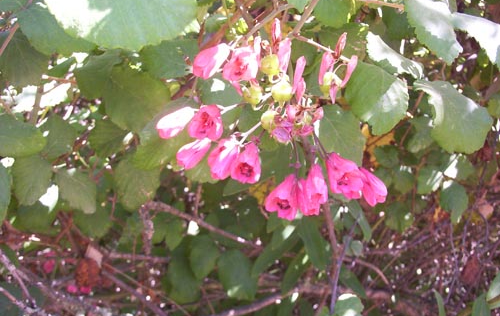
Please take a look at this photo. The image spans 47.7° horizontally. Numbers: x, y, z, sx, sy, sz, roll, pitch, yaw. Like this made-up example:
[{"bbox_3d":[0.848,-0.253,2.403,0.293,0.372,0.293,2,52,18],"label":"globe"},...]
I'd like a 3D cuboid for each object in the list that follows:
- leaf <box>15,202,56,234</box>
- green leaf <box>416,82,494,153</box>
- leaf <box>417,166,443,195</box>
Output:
[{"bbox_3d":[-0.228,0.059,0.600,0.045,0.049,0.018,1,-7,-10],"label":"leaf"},{"bbox_3d":[0.173,-0.035,0.480,0.055,0.018,0.085,-29,57,3],"label":"green leaf"},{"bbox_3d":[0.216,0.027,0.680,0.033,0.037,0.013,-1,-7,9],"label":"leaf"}]

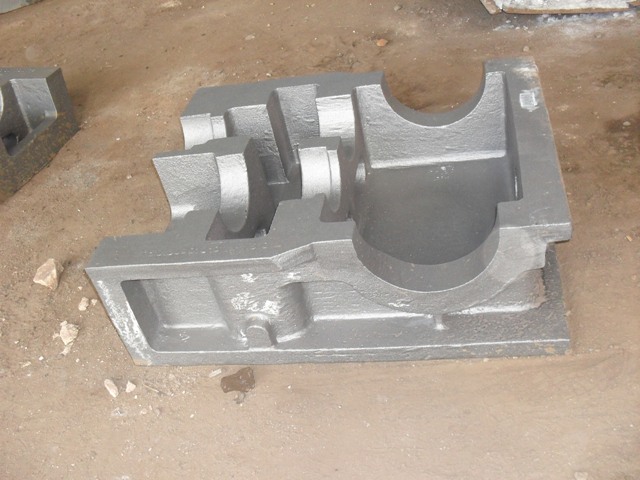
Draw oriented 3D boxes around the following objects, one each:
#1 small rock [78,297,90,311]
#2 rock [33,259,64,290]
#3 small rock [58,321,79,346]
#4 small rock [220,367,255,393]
[{"bbox_3d":[-0.630,0.170,1.880,0.026,0.021,0.030,-14,38,0],"label":"small rock"},{"bbox_3d":[-0.765,0.097,1.981,0.075,0.058,0.064,-14,38,0],"label":"rock"},{"bbox_3d":[-0.640,0.238,1.788,0.044,0.034,0.050,-14,38,0],"label":"small rock"},{"bbox_3d":[-0.183,0.309,1.557,0.072,0.030,0.046,-14,38,0],"label":"small rock"}]

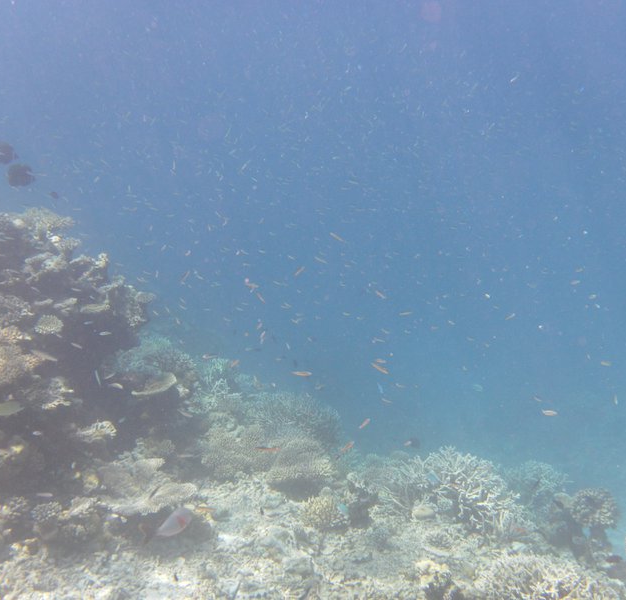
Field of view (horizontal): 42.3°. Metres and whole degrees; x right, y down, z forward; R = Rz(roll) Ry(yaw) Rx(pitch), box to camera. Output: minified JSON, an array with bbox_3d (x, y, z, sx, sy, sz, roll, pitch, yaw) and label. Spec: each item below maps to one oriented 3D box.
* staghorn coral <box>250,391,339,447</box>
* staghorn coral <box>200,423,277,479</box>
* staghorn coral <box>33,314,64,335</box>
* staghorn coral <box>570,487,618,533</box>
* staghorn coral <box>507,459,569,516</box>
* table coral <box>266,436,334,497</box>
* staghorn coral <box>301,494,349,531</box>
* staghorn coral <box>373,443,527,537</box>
[{"bbox_3d":[-0.117,0.747,5.100,0.593,0.314,0.474,0,9,0],"label":"staghorn coral"},{"bbox_3d":[-0.405,0.830,4.400,0.424,0.240,0.361,0,9,0],"label":"staghorn coral"},{"bbox_3d":[-1.243,0.115,3.800,0.141,0.081,0.120,0,9,0],"label":"staghorn coral"},{"bbox_3d":[1.496,1.114,4.300,0.266,0.176,0.239,0,9,0],"label":"staghorn coral"},{"bbox_3d":[1.360,1.136,4.900,0.388,0.266,0.330,0,9,0],"label":"staghorn coral"},{"bbox_3d":[-0.070,0.865,4.200,0.353,0.255,0.318,0,9,0],"label":"table coral"},{"bbox_3d":[0.060,1.025,3.900,0.230,0.160,0.210,0,8,0],"label":"staghorn coral"},{"bbox_3d":[0.709,0.994,4.200,0.768,0.351,0.576,0,9,0],"label":"staghorn coral"}]

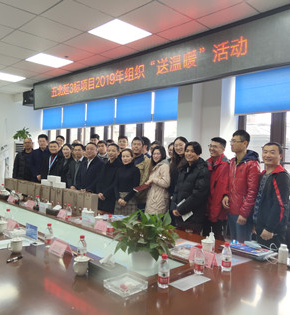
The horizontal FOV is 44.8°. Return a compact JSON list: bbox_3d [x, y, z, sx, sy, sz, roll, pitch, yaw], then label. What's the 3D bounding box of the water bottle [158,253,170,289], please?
[{"bbox_3d":[0.111,0.643,1.999,0.063,0.178,0.063,3,-1,4],"label":"water bottle"}]

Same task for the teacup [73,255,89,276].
[{"bbox_3d":[-0.386,0.646,2.117,0.110,0.122,0.088,4,-2,-42],"label":"teacup"}]

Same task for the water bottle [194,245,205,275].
[{"bbox_3d":[0.360,0.664,2.306,0.063,0.178,0.063,3,-1,10],"label":"water bottle"}]

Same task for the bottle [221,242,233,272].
[{"bbox_3d":[0.524,0.635,2.247,0.061,0.180,0.061,1,-1,13],"label":"bottle"}]

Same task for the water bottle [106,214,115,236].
[{"bbox_3d":[-0.326,0.640,3.348,0.063,0.178,0.063,3,-1,-5],"label":"water bottle"}]

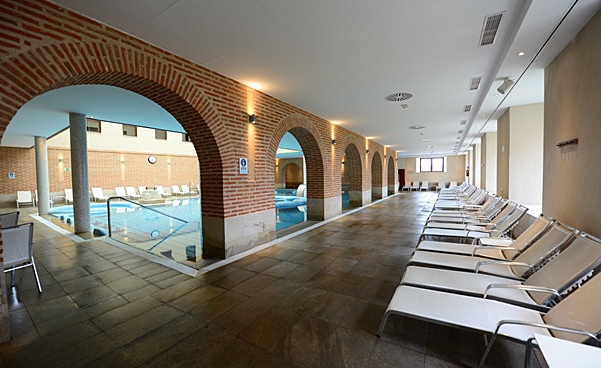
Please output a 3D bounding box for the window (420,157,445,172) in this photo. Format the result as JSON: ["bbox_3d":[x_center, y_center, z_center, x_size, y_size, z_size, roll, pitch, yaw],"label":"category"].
[{"bbox_3d":[12.561,-1.827,22.368,1.970,1.360,0.120,0,2,32],"label":"window"}]

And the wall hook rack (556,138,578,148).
[{"bbox_3d":[3.166,-0.478,2.804,0.060,0.070,0.490,0,2,32],"label":"wall hook rack"}]

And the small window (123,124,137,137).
[{"bbox_3d":[-13.120,-4.142,18.016,0.150,0.858,0.918,0,2,32],"label":"small window"}]

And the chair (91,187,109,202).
[{"bbox_3d":[-13.131,0.746,15.485,1.672,0.888,0.592,0,2,32],"label":"chair"}]

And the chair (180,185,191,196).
[{"bbox_3d":[-10.783,0.539,22.503,1.650,0.950,0.660,0,2,35],"label":"chair"}]

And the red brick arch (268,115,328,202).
[{"bbox_3d":[-0.205,-0.686,6.744,0.651,2.449,3.093,0,2,32],"label":"red brick arch"}]

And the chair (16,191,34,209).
[{"bbox_3d":[-14.880,0.864,12.713,0.636,0.910,0.636,0,2,32],"label":"chair"}]

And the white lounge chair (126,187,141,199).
[{"bbox_3d":[-13.466,0.713,18.825,1.650,0.950,0.660,0,2,35],"label":"white lounge chair"}]

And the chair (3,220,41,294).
[{"bbox_3d":[-3.939,1.027,2.998,0.630,0.930,0.560,-1,2,17],"label":"chair"}]

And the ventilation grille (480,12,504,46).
[{"bbox_3d":[2.505,-2.006,3.077,0.182,0.030,0.807,0,2,32],"label":"ventilation grille"}]

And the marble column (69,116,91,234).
[{"bbox_3d":[-6.038,-0.272,6.404,0.340,3.286,0.340,0,2,32],"label":"marble column"}]

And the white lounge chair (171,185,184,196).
[{"bbox_3d":[-10.318,0.545,19.944,1.672,0.873,0.592,0,2,32],"label":"white lounge chair"}]

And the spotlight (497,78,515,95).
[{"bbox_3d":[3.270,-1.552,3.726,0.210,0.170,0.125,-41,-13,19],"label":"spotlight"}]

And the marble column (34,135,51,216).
[{"bbox_3d":[-11.764,-0.361,10.666,0.350,3.541,0.350,0,2,32],"label":"marble column"}]

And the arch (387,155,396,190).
[{"bbox_3d":[6.495,-0.717,17.493,0.600,2.945,3.300,0,2,32],"label":"arch"}]

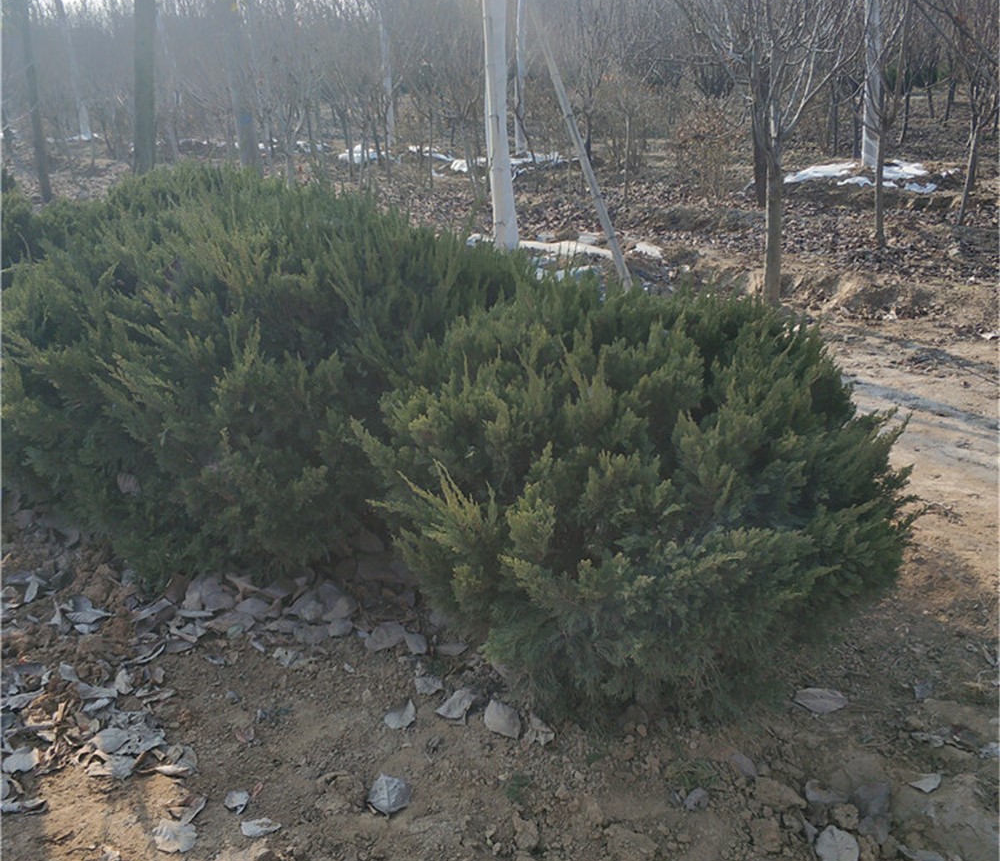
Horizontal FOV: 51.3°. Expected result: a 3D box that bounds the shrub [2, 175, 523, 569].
[{"bbox_3d":[-0.783,-0.224,3.549,1.771,1.293,1.541,-2,18,0],"label":"shrub"}]

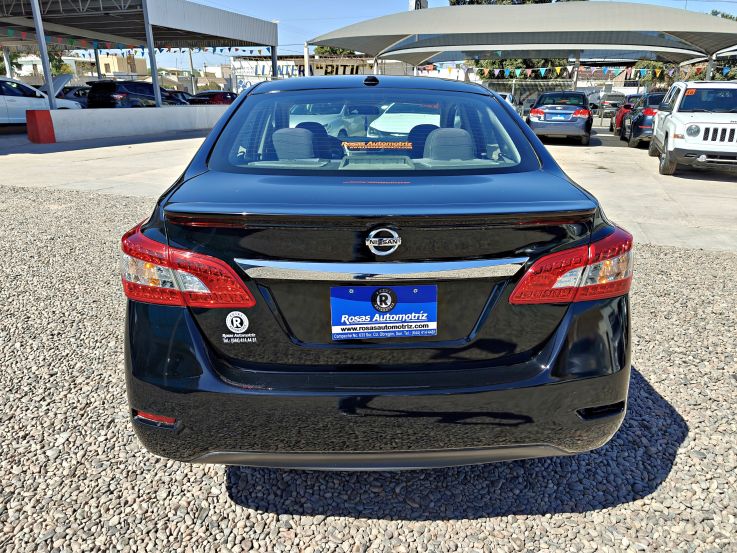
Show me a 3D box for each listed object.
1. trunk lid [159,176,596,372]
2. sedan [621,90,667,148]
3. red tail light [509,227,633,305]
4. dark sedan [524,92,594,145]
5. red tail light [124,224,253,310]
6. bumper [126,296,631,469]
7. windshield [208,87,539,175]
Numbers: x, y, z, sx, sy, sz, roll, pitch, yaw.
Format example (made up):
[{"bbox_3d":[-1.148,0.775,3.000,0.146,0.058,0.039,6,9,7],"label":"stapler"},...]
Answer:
[{"bbox_3d":[0.038,-0.077,1.705,1.340,0.500,0.700,0,20,-1],"label":"trunk lid"},{"bbox_3d":[8.740,-4.726,14.628,1.800,1.470,4.450,7,22,19],"label":"sedan"},{"bbox_3d":[0.657,-0.060,1.614,0.475,0.245,0.350,0,20,-1],"label":"red tail light"},{"bbox_3d":[6.063,-4.998,15.368,1.820,1.470,4.580,8,22,21],"label":"dark sedan"},{"bbox_3d":[-0.577,-0.049,1.589,0.475,0.245,0.350,0,20,-1],"label":"red tail light"},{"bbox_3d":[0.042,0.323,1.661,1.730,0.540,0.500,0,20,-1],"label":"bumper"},{"bbox_3d":[0.023,-0.654,2.163,1.360,0.110,0.600,0,51,-1],"label":"windshield"}]

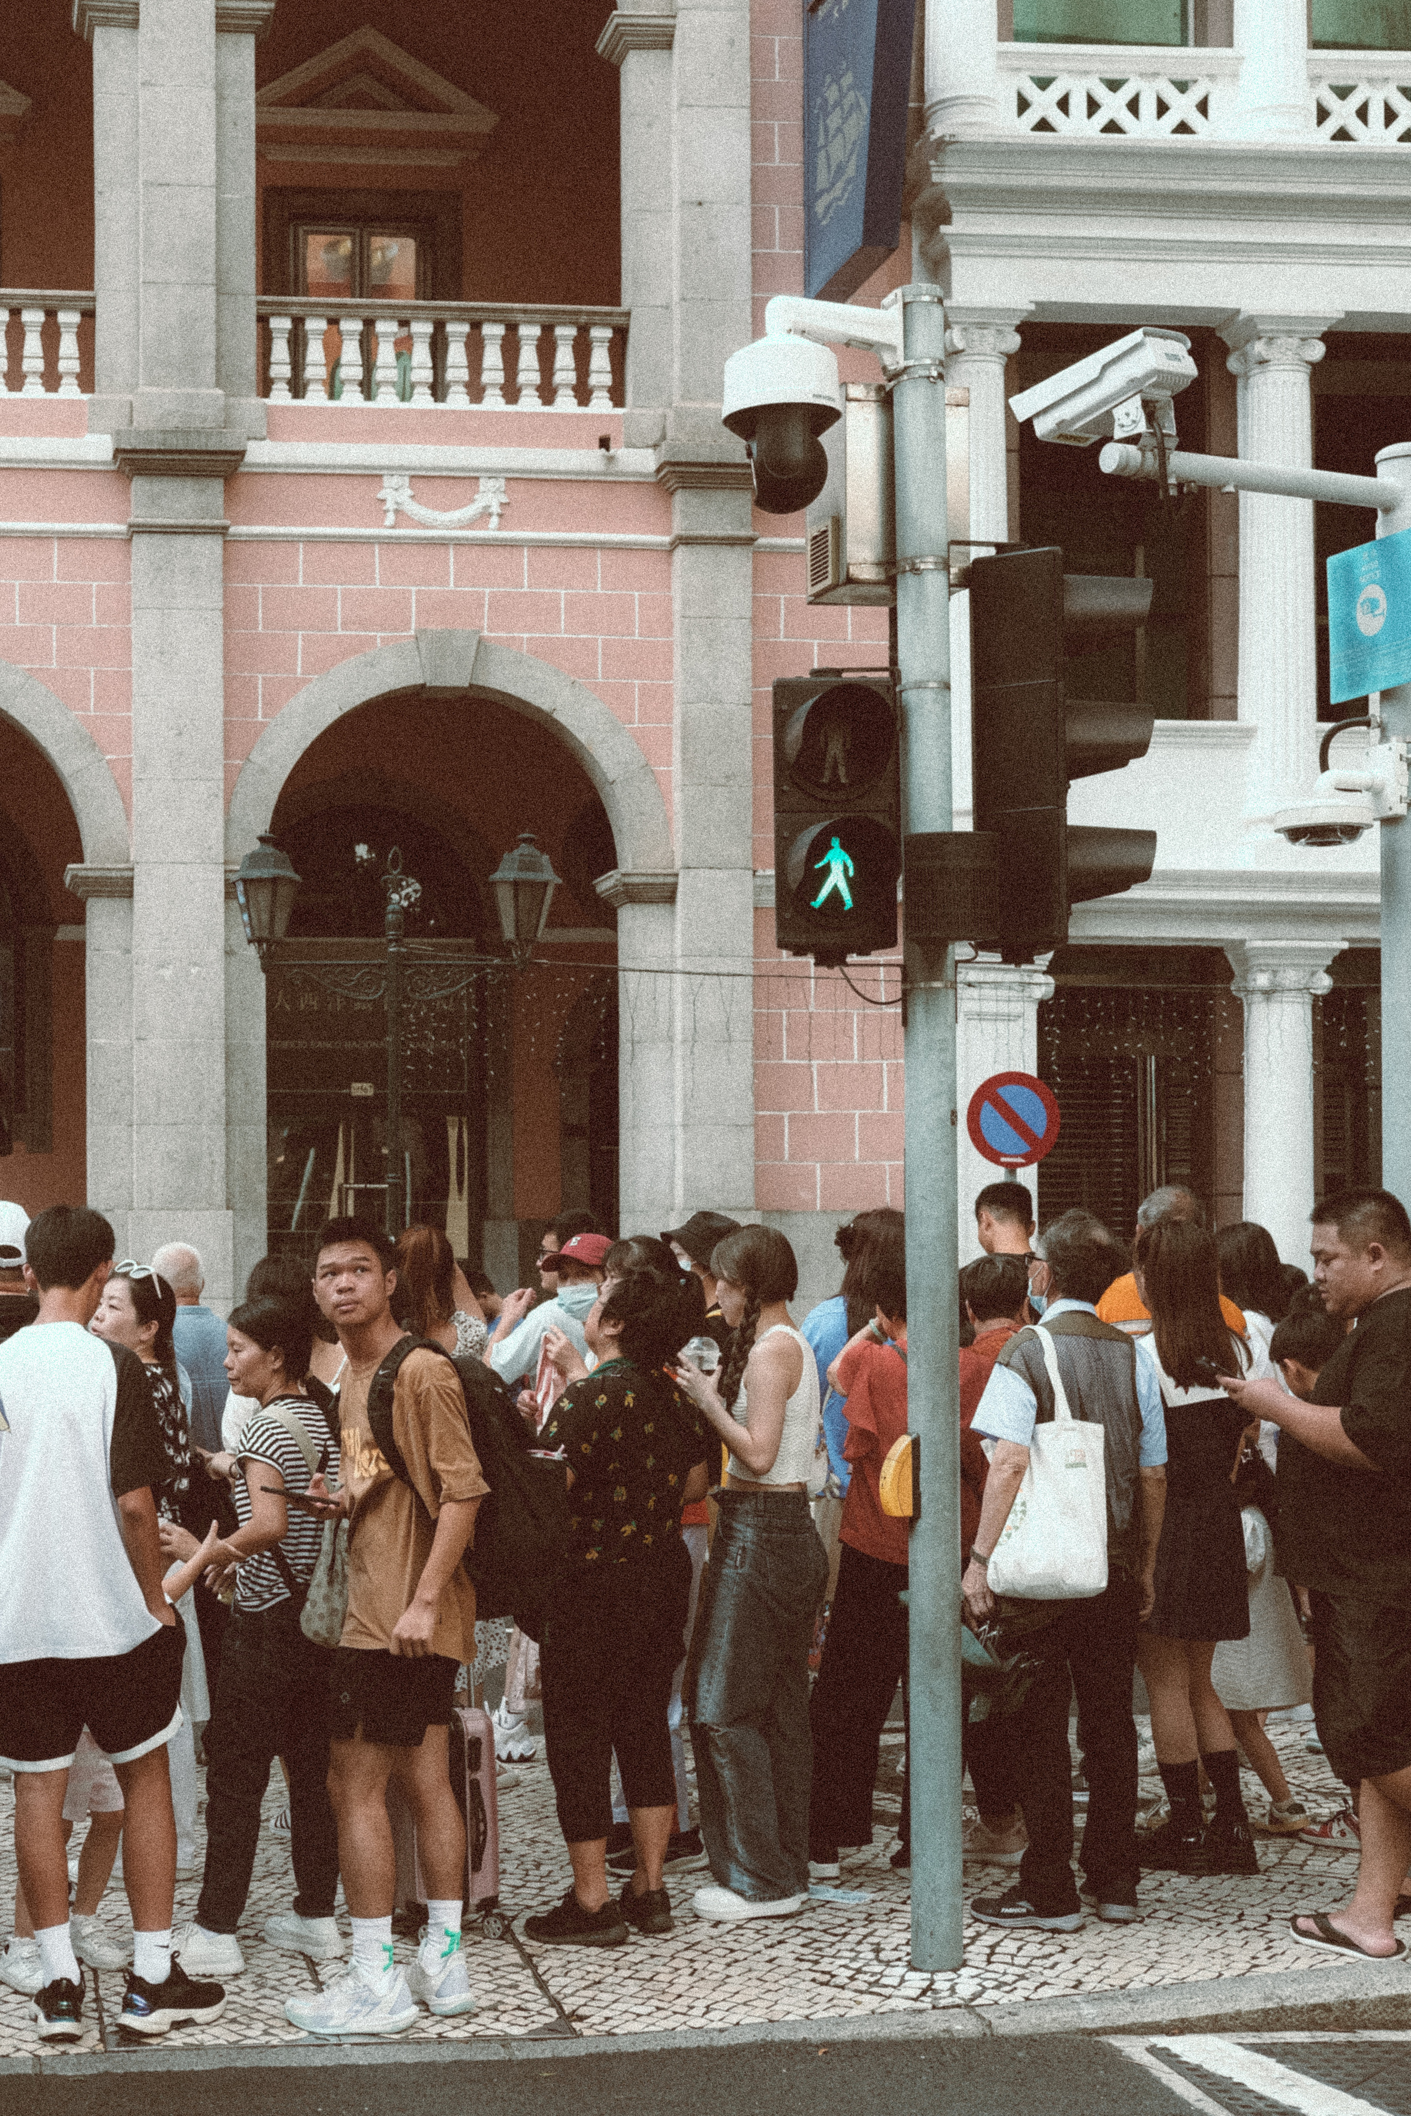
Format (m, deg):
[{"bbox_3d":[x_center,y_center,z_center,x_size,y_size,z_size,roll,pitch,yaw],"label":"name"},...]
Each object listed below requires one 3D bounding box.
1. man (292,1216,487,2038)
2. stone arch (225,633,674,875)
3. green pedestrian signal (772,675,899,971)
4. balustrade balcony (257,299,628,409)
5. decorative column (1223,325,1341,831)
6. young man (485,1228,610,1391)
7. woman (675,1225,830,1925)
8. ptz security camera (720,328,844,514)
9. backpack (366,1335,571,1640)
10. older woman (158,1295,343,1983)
[{"bbox_3d":[-0.669,1.195,6.670,0.340,1.700,0.470,2,-3,-41],"label":"man"},{"bbox_3d":[-1.991,-2.370,24.200,3.440,1.850,0.550,0,-2,-7],"label":"stone arch"},{"bbox_3d":[0.292,-0.528,6.880,0.265,0.620,0.300,0,-2,-10],"label":"green pedestrian signal"},{"bbox_3d":[-1.781,-4.765,21.100,2.500,0.720,0.250,0,-3,-6],"label":"balustrade balcony"},{"bbox_3d":[4.549,-3.861,24.700,0.800,3.920,0.800,0,-2,-6],"label":"decorative column"},{"bbox_3d":[-0.388,1.303,8.600,0.580,1.650,0.450,-1,-2,30],"label":"young man"},{"bbox_3d":[0.119,1.232,7.500,0.380,1.650,0.420,0,-3,-5],"label":"woman"},{"bbox_3d":[0.167,-1.394,6.850,0.266,0.400,0.266,0,-3,6],"label":"ptz security camera"},{"bbox_3d":[-0.487,0.919,6.650,0.370,0.600,0.330,1,-2,-28],"label":"backpack"},{"bbox_3d":[-1.026,1.302,7.080,0.420,1.520,0.440,-1,-3,7],"label":"older woman"}]

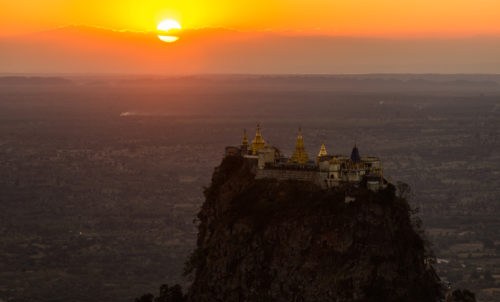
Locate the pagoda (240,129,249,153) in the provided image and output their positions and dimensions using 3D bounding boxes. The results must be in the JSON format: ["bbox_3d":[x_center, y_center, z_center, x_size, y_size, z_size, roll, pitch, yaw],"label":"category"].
[{"bbox_3d":[-2.488,-4.930,1207.000,3.600,11.200,3.600,0,2,9],"label":"pagoda"}]

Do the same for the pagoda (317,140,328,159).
[{"bbox_3d":[33.842,-0.700,1200.000,5.400,8.500,5.400,0,2,9],"label":"pagoda"}]

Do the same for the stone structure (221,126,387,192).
[{"bbox_3d":[25.906,3.034,1200.000,70.000,29.500,42.000,0,2,9],"label":"stone structure"}]

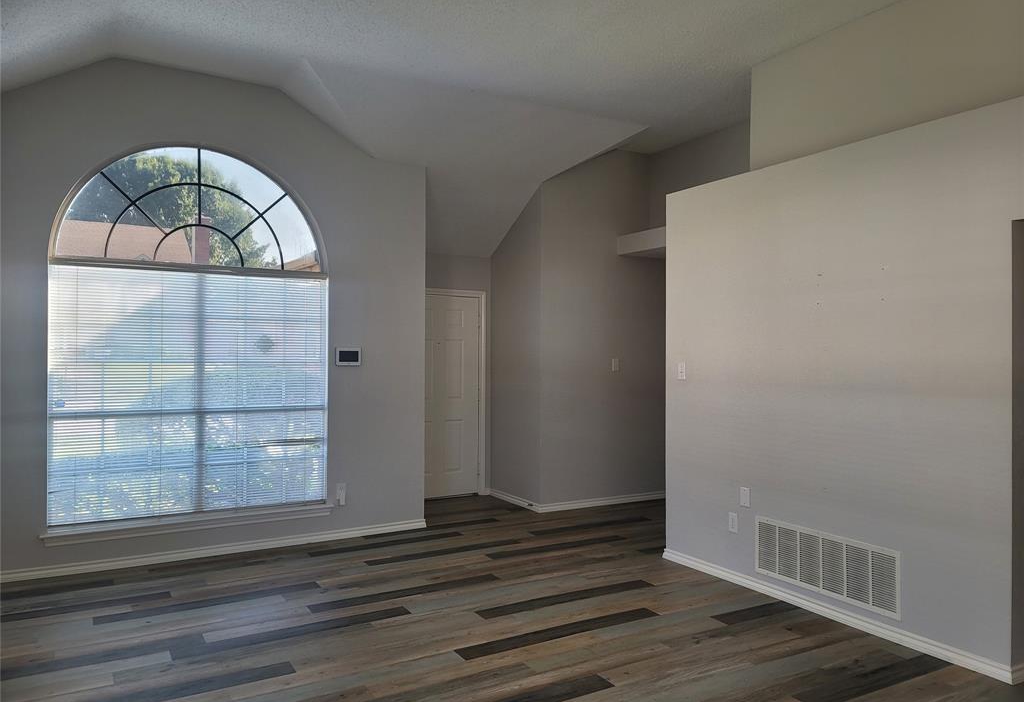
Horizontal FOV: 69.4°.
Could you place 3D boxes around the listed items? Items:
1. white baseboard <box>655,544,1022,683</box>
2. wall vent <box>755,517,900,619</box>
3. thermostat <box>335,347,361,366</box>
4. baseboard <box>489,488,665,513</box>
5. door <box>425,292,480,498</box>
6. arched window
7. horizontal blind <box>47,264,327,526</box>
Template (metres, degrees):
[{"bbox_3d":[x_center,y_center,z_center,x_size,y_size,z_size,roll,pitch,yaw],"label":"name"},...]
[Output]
[{"bbox_3d":[1.682,1.459,4.322,0.016,0.075,2.332,0,0,-29],"label":"white baseboard"},{"bbox_3d":[1.756,1.205,4.188,0.020,0.344,0.946,0,0,-29],"label":"wall vent"},{"bbox_3d":[-1.313,0.047,5.940,0.212,0.139,0.028,0,0,-31],"label":"thermostat"},{"bbox_3d":[0.680,1.472,7.657,1.533,0.073,1.024,0,0,-31],"label":"baseboard"},{"bbox_3d":[-0.750,0.472,7.567,0.914,2.035,0.045,0,0,-31],"label":"door"},{"bbox_3d":[-2.286,-0.140,5.419,1.887,2.696,0.110,0,0,-31],"label":"arched window"},{"bbox_3d":[-2.277,0.303,5.399,1.880,1.748,0.050,0,0,-31],"label":"horizontal blind"}]

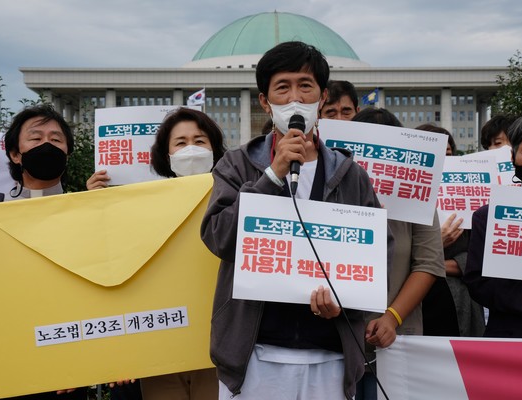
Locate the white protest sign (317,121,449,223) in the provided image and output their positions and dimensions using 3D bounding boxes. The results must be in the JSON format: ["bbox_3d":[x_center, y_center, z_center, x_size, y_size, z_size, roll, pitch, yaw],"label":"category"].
[{"bbox_3d":[0.374,-0.088,3.400,0.420,0.297,0.012,9,3,-3],"label":"white protest sign"}]

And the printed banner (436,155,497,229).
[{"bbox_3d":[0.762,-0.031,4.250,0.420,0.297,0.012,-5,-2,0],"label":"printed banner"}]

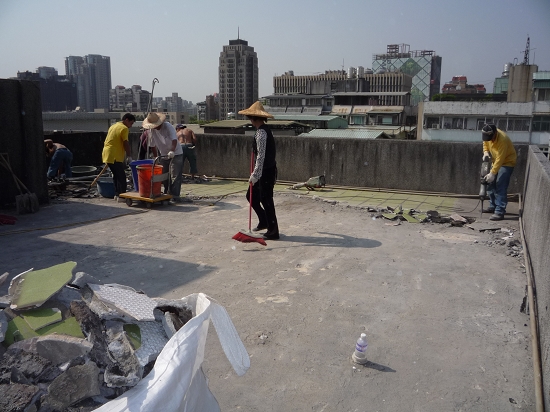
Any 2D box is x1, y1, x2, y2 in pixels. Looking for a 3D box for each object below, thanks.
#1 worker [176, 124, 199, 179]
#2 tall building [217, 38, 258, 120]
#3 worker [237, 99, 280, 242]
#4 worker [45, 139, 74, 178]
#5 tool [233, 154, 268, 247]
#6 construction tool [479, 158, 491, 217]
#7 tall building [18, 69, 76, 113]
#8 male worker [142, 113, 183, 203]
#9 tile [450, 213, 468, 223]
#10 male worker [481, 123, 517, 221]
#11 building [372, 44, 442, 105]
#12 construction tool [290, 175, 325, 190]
[{"bbox_3d":[-2.123,-1.283,11.363,0.550,1.320,0.550,-2,11,-11],"label":"worker"},{"bbox_3d":[-24.250,-75.458,316.715,21.000,68.000,21.000,5,11,24],"label":"tall building"},{"bbox_3d":[-0.182,-0.437,5.973,0.520,1.700,0.500,6,12,25],"label":"worker"},{"bbox_3d":[-5.019,-1.053,11.004,0.750,0.970,0.500,8,13,34],"label":"worker"},{"bbox_3d":[-0.280,-0.113,5.678,0.420,1.100,0.120,0,-6,24],"label":"tool"},{"bbox_3d":[3.218,-0.274,7.321,0.200,0.950,0.220,-4,11,-20],"label":"construction tool"},{"bbox_3d":[-195.935,-85.939,406.714,28.000,52.000,40.000,5,11,24],"label":"tall building"},{"bbox_3d":[-2.079,-0.900,8.874,0.620,1.570,0.540,-8,13,-41],"label":"male worker"},{"bbox_3d":[2.831,0.192,7.313,0.240,0.110,0.240,-2,11,-17],"label":"tile"},{"bbox_3d":[3.612,-0.563,7.648,0.540,1.510,0.460,-3,11,-22],"label":"male worker"},{"bbox_3d":[57.575,-45.016,210.209,25.000,47.000,20.000,5,11,24],"label":"building"},{"bbox_3d":[0.737,-0.487,10.422,0.720,0.290,0.250,5,11,24],"label":"construction tool"}]

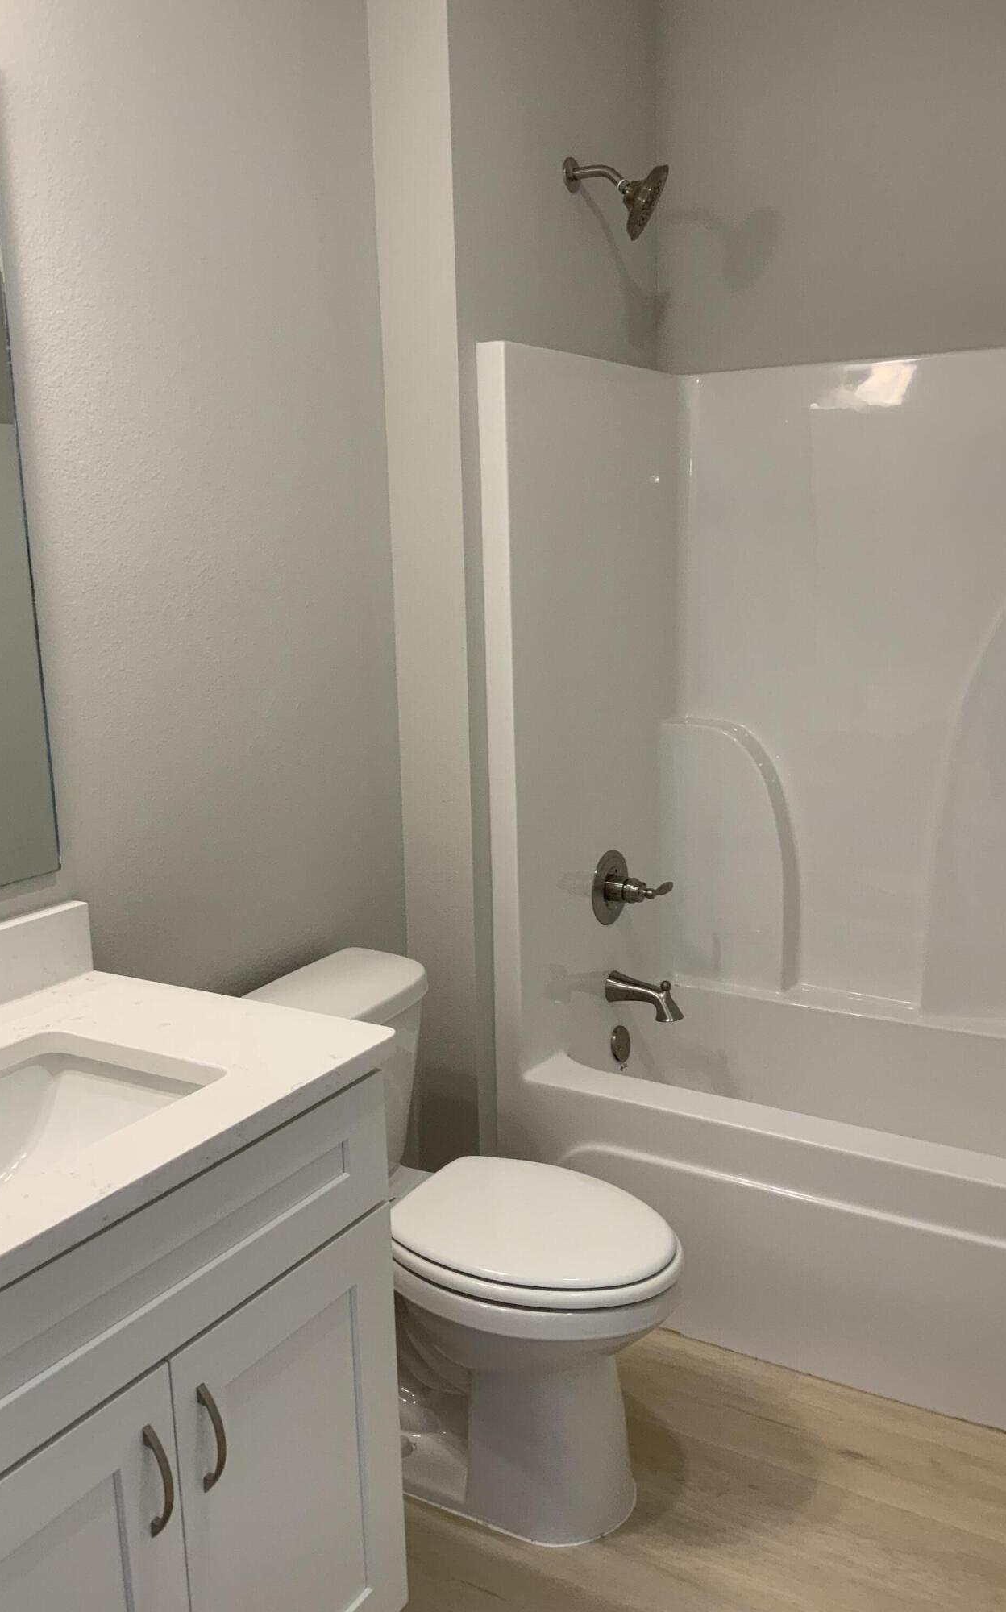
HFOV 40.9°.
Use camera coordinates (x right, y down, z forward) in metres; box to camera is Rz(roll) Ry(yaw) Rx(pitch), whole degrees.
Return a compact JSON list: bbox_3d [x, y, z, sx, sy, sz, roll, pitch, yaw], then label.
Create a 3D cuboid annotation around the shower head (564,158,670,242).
[{"bbox_3d":[0.229,-1.190,2.641,0.208,0.169,0.140,5,13,31],"label":"shower head"}]

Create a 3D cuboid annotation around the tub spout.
[{"bbox_3d":[0.307,0.411,2.892,0.170,0.089,0.062,5,13,31],"label":"tub spout"}]

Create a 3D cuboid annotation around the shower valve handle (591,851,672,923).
[{"bbox_3d":[0.287,0.179,2.865,0.127,0.164,0.164,5,13,31],"label":"shower valve handle"}]

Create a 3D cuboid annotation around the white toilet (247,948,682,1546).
[{"bbox_3d":[-0.066,0.709,2.194,0.755,0.772,0.430,5,13,31],"label":"white toilet"}]

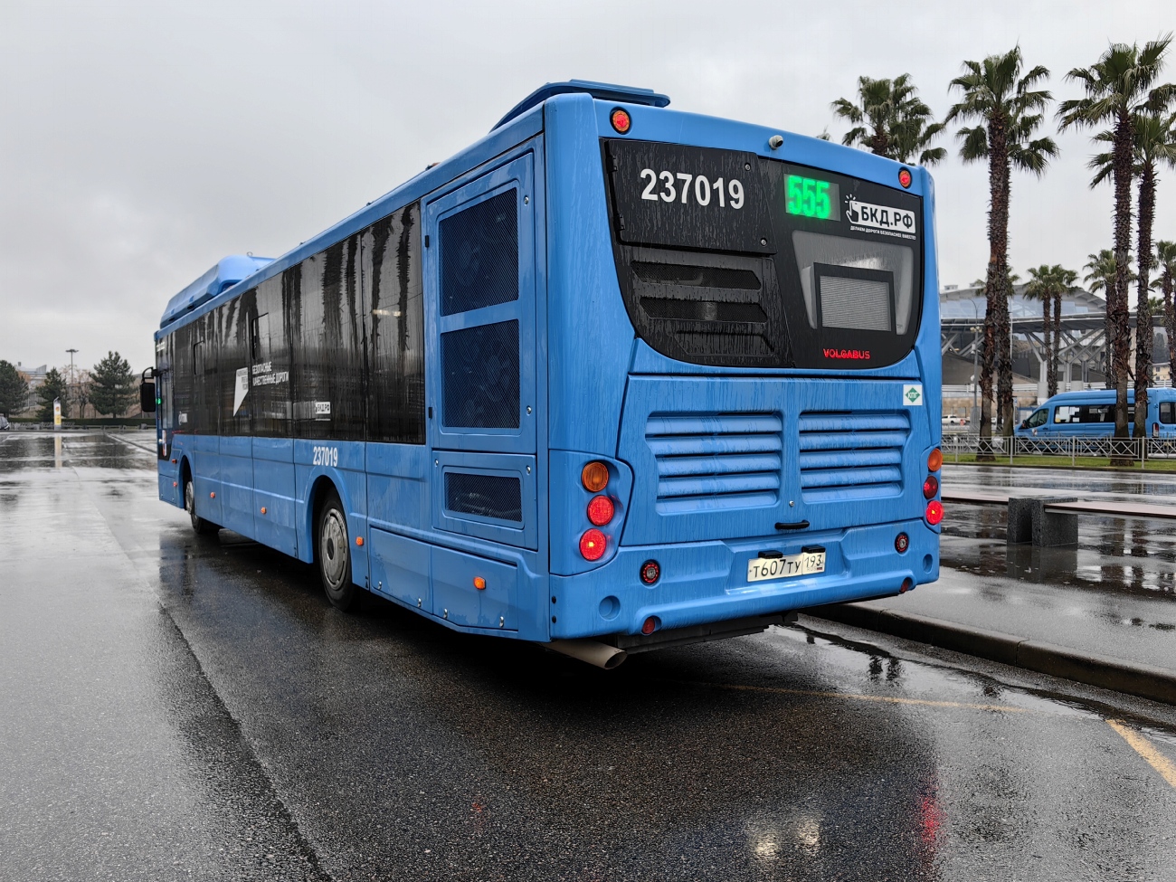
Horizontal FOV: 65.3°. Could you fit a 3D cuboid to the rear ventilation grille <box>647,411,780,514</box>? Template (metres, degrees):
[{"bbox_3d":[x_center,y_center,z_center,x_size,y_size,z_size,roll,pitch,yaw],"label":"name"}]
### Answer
[{"bbox_3d":[0.597,0.094,4.273,0.827,0.446,0.070,-1,1,-33],"label":"rear ventilation grille"}]

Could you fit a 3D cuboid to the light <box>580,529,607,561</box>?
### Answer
[{"bbox_3d":[0.013,0.444,3.928,0.134,0.134,0.045,-1,1,-33],"label":"light"}]

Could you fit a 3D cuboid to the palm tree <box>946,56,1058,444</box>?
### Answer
[{"bbox_3d":[13.537,-6.112,30.000,3.650,13.590,3.650,0,1,24],"label":"palm tree"}]

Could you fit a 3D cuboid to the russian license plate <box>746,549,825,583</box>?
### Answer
[{"bbox_3d":[0.984,0.621,4.535,0.520,0.112,0.015,-1,1,-33],"label":"russian license plate"}]

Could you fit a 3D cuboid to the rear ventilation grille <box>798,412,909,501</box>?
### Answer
[{"bbox_3d":[1.387,0.079,4.780,0.831,0.448,0.070,-1,1,-33],"label":"rear ventilation grille"}]

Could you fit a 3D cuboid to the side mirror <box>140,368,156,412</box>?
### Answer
[{"bbox_3d":[-6.535,-0.751,13.630,0.210,0.660,0.220,-1,1,-33],"label":"side mirror"}]

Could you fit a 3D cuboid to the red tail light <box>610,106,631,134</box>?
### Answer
[{"bbox_3d":[0.136,-1.405,4.035,0.113,0.115,0.045,-1,1,-33],"label":"red tail light"}]

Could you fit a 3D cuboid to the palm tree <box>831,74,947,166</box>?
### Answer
[{"bbox_3d":[9.883,-5.850,30.500,3.700,12.500,3.700,0,1,18],"label":"palm tree"}]

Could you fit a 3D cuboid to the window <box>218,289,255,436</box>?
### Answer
[{"bbox_3d":[-3.477,-0.728,9.085,0.060,1.360,1.520,-1,1,-33],"label":"window"}]

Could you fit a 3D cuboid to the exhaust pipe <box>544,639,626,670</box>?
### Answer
[{"bbox_3d":[-0.027,0.979,4.346,0.100,0.100,0.640,-1,1,-33],"label":"exhaust pipe"}]

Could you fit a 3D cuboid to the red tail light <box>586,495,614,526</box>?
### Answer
[{"bbox_3d":[0.044,0.298,3.946,0.133,0.134,0.045,-1,1,-33],"label":"red tail light"}]

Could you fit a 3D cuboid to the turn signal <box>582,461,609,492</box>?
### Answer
[{"bbox_3d":[0.027,0.152,3.931,0.130,0.130,0.060,-1,1,-33],"label":"turn signal"}]

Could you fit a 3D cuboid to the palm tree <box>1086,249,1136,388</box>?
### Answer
[{"bbox_3d":[37.614,-7.048,66.000,3.650,13.600,3.650,0,1,30],"label":"palm tree"}]

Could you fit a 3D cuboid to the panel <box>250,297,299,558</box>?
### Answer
[{"bbox_3d":[-2.677,-0.122,7.872,0.080,2.100,1.530,-1,1,-33],"label":"panel"}]

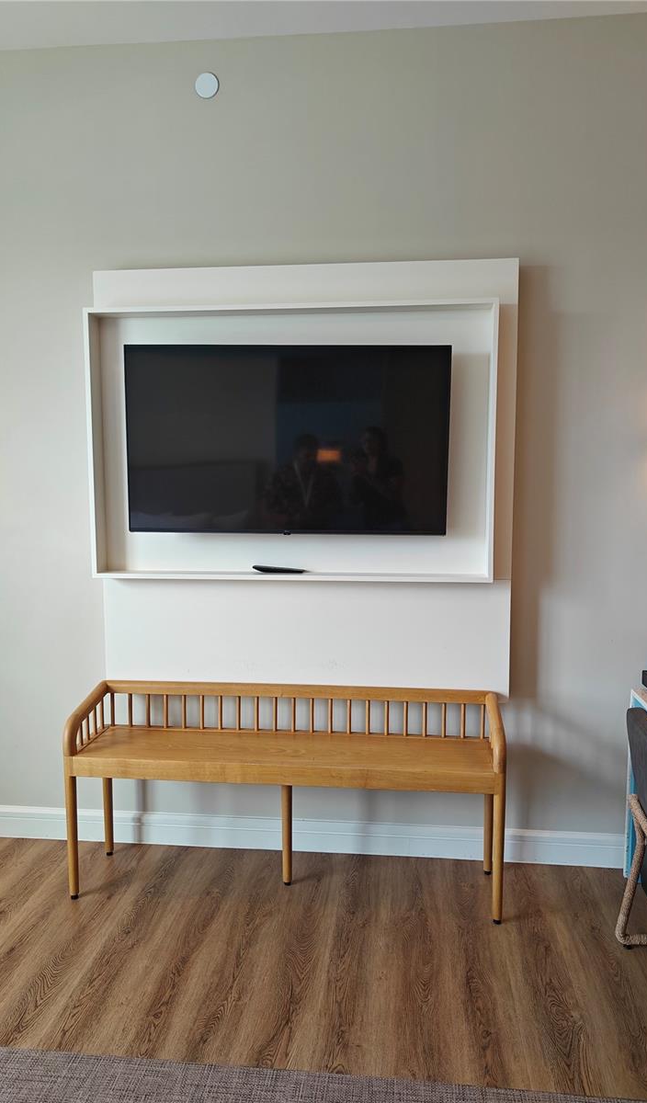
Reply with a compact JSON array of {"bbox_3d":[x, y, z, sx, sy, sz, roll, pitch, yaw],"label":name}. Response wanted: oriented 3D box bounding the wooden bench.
[{"bbox_3d":[-0.139,0.890,2.815,1.544,0.713,0.367,1,6,6],"label":"wooden bench"}]

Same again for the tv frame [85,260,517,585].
[{"bbox_3d":[-0.086,-0.474,2.853,1.583,1.160,0.151,1,6,6],"label":"tv frame"}]

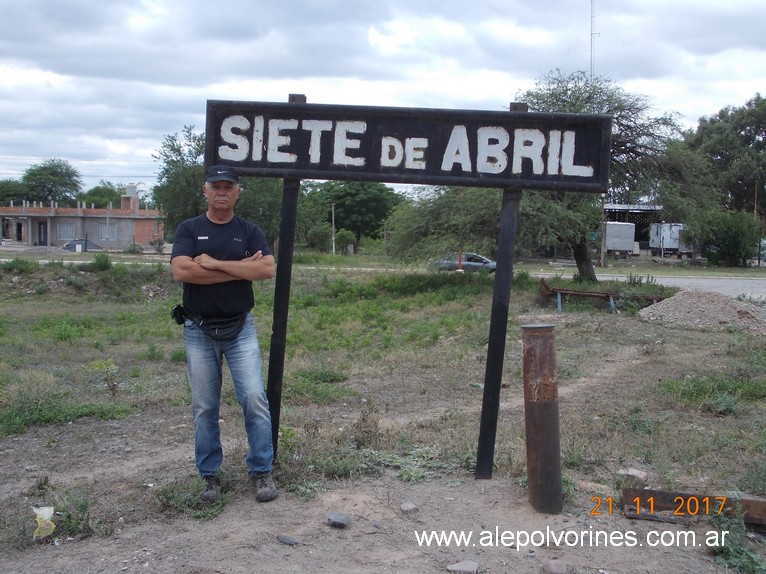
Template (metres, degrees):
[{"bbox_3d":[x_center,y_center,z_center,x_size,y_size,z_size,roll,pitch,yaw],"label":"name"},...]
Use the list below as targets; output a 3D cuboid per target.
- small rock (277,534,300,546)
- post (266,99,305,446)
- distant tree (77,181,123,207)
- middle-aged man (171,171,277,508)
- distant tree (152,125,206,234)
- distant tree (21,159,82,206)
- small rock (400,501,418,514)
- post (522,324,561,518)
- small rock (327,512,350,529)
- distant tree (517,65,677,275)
[{"bbox_3d":[-0.439,1.168,4.417,0.100,0.036,0.070,0,5,0],"label":"small rock"},{"bbox_3d":[-0.577,-0.018,5.575,0.092,2.195,0.080,5,5,6],"label":"post"},{"bbox_3d":[-28.828,-7.412,96.726,5.200,6.790,5.200,0,5,0],"label":"distant tree"},{"bbox_3d":[-0.860,0.242,5.075,0.560,1.760,0.420,-1,5,-7],"label":"middle-aged man"},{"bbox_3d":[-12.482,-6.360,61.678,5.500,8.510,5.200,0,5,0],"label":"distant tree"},{"bbox_3d":[-33.674,-8.514,96.626,6.800,9.010,6.500,0,5,0],"label":"distant tree"},{"bbox_3d":[0.135,1.123,4.855,0.078,0.045,0.065,0,5,0],"label":"small rock"},{"bbox_3d":[0.819,0.672,4.875,0.172,0.942,0.172,-3,5,0],"label":"post"},{"bbox_3d":[-0.218,1.135,4.655,0.102,0.058,0.080,0,5,0],"label":"small rock"},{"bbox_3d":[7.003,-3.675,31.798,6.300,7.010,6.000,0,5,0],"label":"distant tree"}]

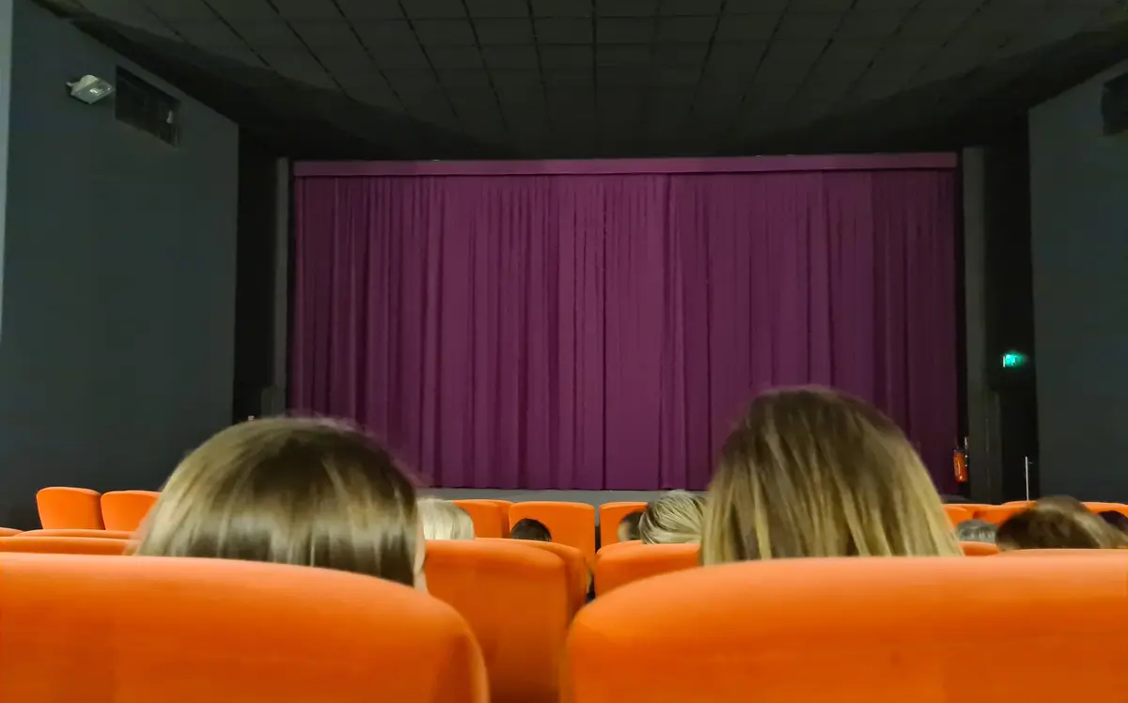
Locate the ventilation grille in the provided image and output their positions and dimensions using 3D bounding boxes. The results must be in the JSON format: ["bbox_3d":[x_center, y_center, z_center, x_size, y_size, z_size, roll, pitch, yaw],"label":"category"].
[{"bbox_3d":[-4.693,-2.737,9.580,0.080,0.560,1.100,0,-4,9],"label":"ventilation grille"}]

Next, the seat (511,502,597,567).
[{"bbox_3d":[-0.046,1.436,5.589,0.550,0.950,0.620,0,-4,5],"label":"seat"}]

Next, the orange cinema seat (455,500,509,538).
[{"bbox_3d":[-0.612,1.439,5.633,0.550,0.950,0.620,0,-4,7],"label":"orange cinema seat"}]

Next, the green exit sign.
[{"bbox_3d":[6.178,0.109,11.600,0.330,0.180,0.060,-1,-4,16],"label":"green exit sign"}]

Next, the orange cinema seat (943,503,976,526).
[{"bbox_3d":[2.255,1.446,5.518,0.550,0.950,0.620,0,-4,-4],"label":"orange cinema seat"}]

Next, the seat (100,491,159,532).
[{"bbox_3d":[-2.857,1.444,6.053,0.550,0.950,0.620,-1,-4,16],"label":"seat"}]

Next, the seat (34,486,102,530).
[{"bbox_3d":[-3.417,1.451,6.245,0.550,0.950,0.620,-1,-4,18],"label":"seat"}]

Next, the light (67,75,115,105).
[{"bbox_3d":[-4.655,-2.589,8.350,0.300,0.230,0.300,0,-4,9],"label":"light"}]

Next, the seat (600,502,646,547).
[{"bbox_3d":[0.508,1.437,5.576,0.550,0.950,0.620,0,-4,2],"label":"seat"}]

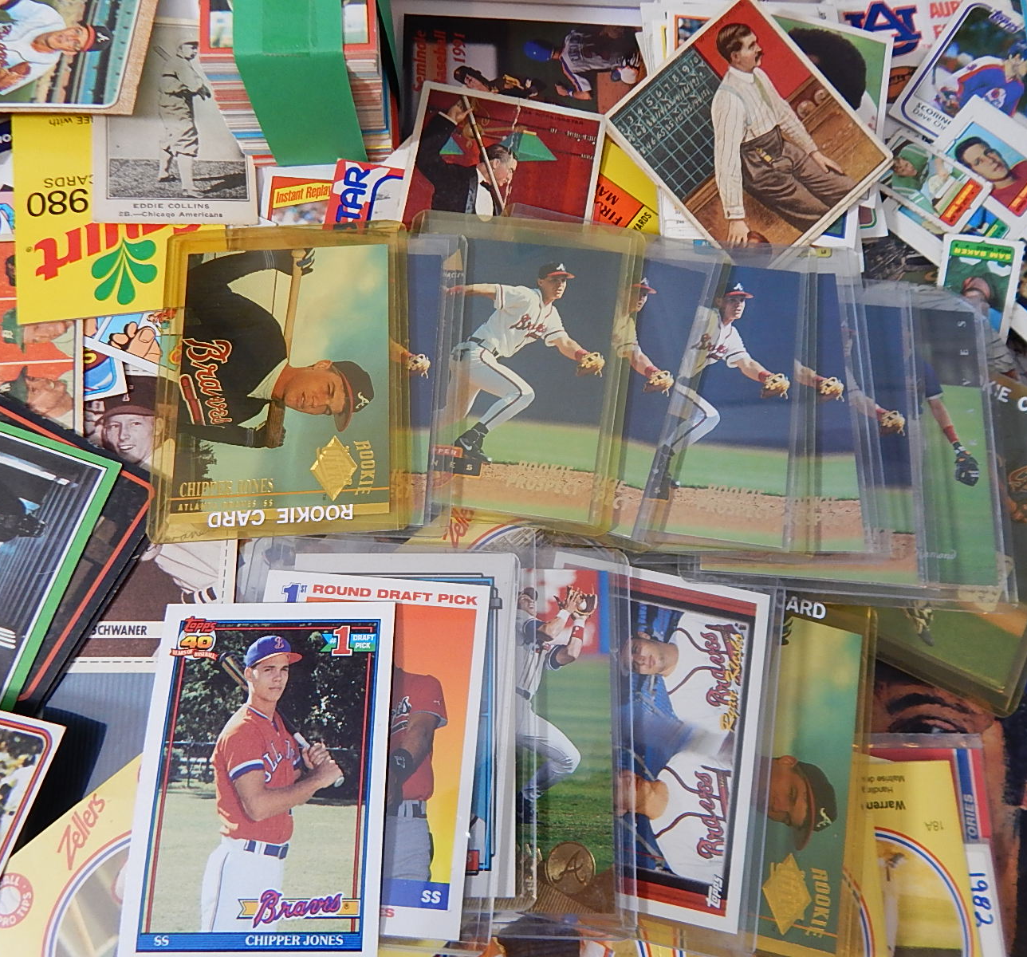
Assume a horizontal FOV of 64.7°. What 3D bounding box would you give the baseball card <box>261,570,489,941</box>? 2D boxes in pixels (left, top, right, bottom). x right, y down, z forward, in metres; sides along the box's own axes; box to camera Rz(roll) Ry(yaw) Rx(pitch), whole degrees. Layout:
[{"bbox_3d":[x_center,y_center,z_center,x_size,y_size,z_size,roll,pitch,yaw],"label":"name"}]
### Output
[{"bbox_3d":[-0.042,0.070,0.217,0.064,0.002,0.089,4,72,3],"label":"baseball card"}]

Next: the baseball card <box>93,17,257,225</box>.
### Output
[{"bbox_3d":[-0.114,-0.122,0.274,0.051,0.002,0.083,-3,74,-14],"label":"baseball card"}]

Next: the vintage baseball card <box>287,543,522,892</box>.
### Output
[{"bbox_3d":[-0.031,0.063,0.219,0.064,0.001,0.089,0,69,0],"label":"vintage baseball card"}]

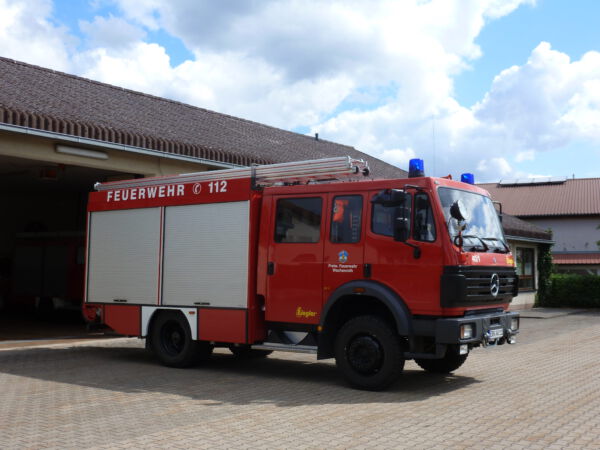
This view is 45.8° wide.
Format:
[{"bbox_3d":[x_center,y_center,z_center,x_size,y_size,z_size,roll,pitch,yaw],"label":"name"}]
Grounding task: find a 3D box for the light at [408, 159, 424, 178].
[{"bbox_3d":[1.564,-0.748,9.506,0.205,0.255,0.205,1,-4,0],"label":"light"}]

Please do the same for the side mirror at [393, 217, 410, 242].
[{"bbox_3d":[1.288,0.061,9.016,0.190,0.320,0.085,3,-5,-33],"label":"side mirror"}]

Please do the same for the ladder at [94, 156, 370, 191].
[{"bbox_3d":[-1.391,-0.732,11.757,5.700,0.265,0.420,-3,-5,36],"label":"ladder"}]

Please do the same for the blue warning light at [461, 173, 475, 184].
[{"bbox_3d":[2.561,-0.636,10.856,0.205,0.255,0.205,-3,-5,36],"label":"blue warning light"}]

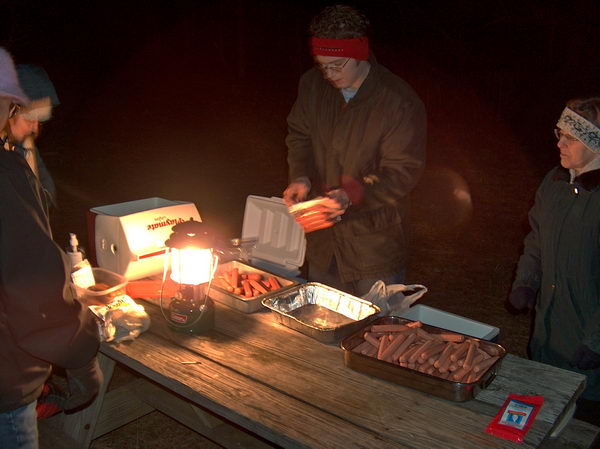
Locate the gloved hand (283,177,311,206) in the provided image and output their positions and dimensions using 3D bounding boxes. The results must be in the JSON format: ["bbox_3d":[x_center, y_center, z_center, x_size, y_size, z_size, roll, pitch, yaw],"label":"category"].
[{"bbox_3d":[-0.011,-0.108,2.100,0.090,0.100,0.100,11,17,26],"label":"gloved hand"}]

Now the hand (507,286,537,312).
[{"bbox_3d":[0.767,0.260,2.220,0.110,0.100,0.090,-9,19,-39],"label":"hand"}]

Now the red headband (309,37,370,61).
[{"bbox_3d":[0.133,-0.591,2.150,0.175,0.080,0.200,16,20,40],"label":"red headband"}]

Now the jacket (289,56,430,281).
[{"bbox_3d":[0.208,-0.192,2.360,0.500,0.830,0.370,10,17,24],"label":"jacket"}]

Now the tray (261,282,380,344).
[{"bbox_3d":[0.065,0.277,1.997,0.310,0.060,0.265,17,20,41],"label":"tray"}]

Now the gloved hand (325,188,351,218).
[{"bbox_3d":[0.123,-0.069,2.100,0.110,0.095,0.090,-3,16,-23],"label":"gloved hand"}]

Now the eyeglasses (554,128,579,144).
[{"bbox_3d":[0.930,-0.296,2.170,0.130,0.045,0.135,5,15,6],"label":"eyeglasses"}]

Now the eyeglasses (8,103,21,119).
[{"bbox_3d":[-0.729,-0.273,1.550,0.130,0.045,0.135,17,2,-43],"label":"eyeglasses"}]

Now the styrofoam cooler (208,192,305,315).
[{"bbox_3d":[-0.147,0.097,2.220,0.330,0.280,0.380,14,18,35],"label":"styrofoam cooler"}]

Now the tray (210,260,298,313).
[{"bbox_3d":[-0.195,0.217,2.168,0.300,0.058,0.250,16,19,39],"label":"tray"}]

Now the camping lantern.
[{"bbox_3d":[-0.319,0.141,1.882,0.155,0.340,0.155,3,15,-1],"label":"camping lantern"}]

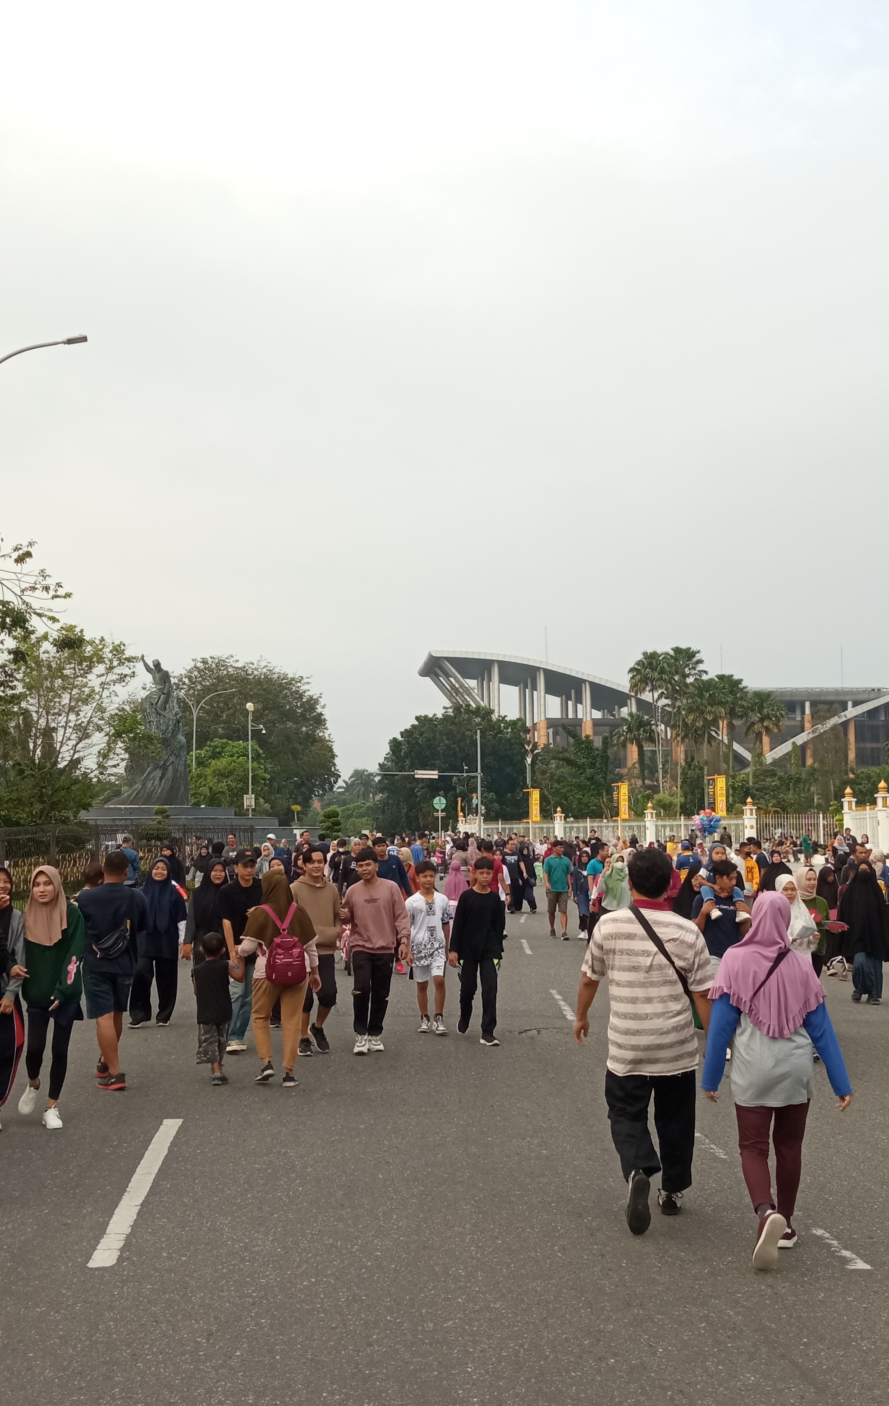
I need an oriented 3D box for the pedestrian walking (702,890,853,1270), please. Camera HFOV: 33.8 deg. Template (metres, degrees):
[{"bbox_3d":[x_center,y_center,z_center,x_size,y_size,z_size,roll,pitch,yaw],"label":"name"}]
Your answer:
[{"bbox_3d":[1.390,1.537,6.128,0.600,1.490,0.520,0,-5,-5],"label":"pedestrian walking"}]

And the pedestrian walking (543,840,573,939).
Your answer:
[{"bbox_3d":[1.990,3.270,25.639,0.500,1.700,0.420,0,-5,-6],"label":"pedestrian walking"}]

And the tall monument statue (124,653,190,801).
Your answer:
[{"bbox_3d":[-15.892,1.469,79.198,4.100,8.152,3.600,-2,-6,19],"label":"tall monument statue"}]

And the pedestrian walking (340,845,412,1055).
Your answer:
[{"bbox_3d":[-0.562,2.006,11.953,0.550,1.658,0.420,0,-5,0],"label":"pedestrian walking"}]

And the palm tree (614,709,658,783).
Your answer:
[{"bbox_3d":[16.026,6.631,121.890,3.900,11.961,3.900,0,-5,0],"label":"palm tree"}]

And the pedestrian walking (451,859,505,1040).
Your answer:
[{"bbox_3d":[0.273,2.049,12.130,0.460,1.538,0.400,0,-5,1],"label":"pedestrian walking"}]

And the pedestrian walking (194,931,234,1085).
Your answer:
[{"bbox_3d":[-1.628,2.159,10.388,0.340,1.051,0.300,-1,-5,5],"label":"pedestrian walking"}]

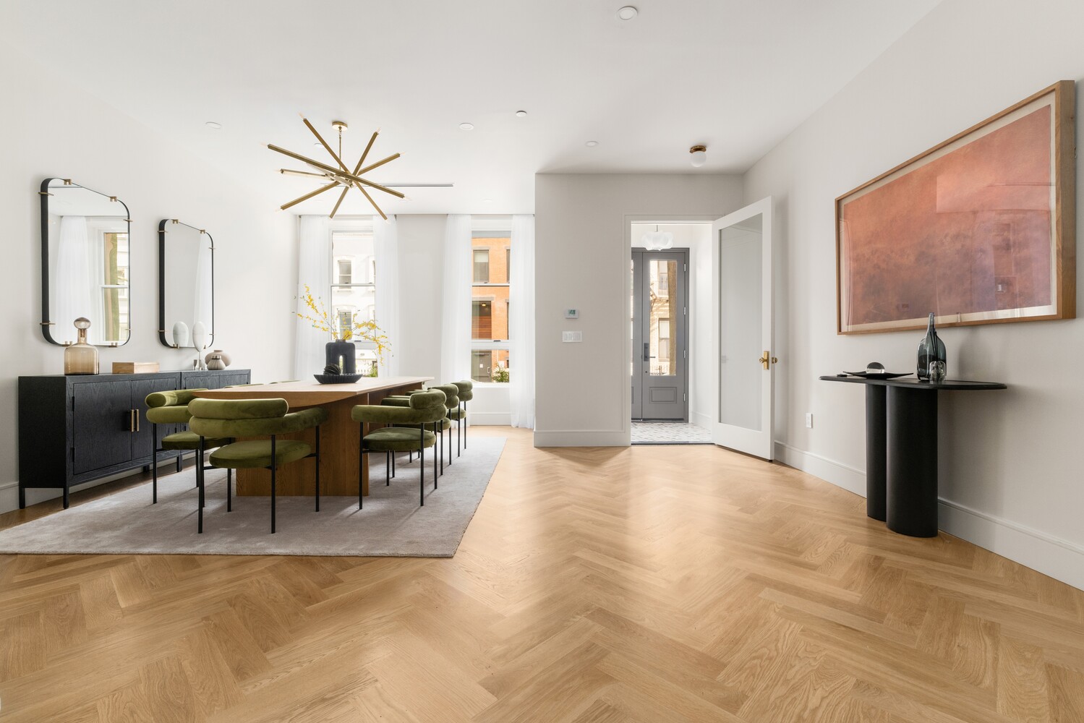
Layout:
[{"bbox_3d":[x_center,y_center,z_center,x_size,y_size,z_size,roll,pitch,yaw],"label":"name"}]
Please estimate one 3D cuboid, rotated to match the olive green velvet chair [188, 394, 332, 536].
[{"bbox_3d":[-1.635,0.551,2.725,0.665,0.725,0.538,0,0,-1],"label":"olive green velvet chair"}]

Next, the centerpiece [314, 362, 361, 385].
[{"bbox_3d":[-1.636,0.095,3.860,0.355,0.154,0.355,0,0,-1],"label":"centerpiece"}]

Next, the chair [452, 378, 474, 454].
[{"bbox_3d":[-0.968,0.547,4.893,0.542,0.745,0.670,0,1,-1],"label":"chair"}]

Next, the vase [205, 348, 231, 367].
[{"bbox_3d":[-3.170,-0.017,4.720,0.214,0.197,0.214,0,0,-1],"label":"vase"}]

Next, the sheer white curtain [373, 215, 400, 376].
[{"bbox_3d":[-2.129,-0.543,6.593,0.379,2.886,0.128,0,1,-1],"label":"sheer white curtain"}]

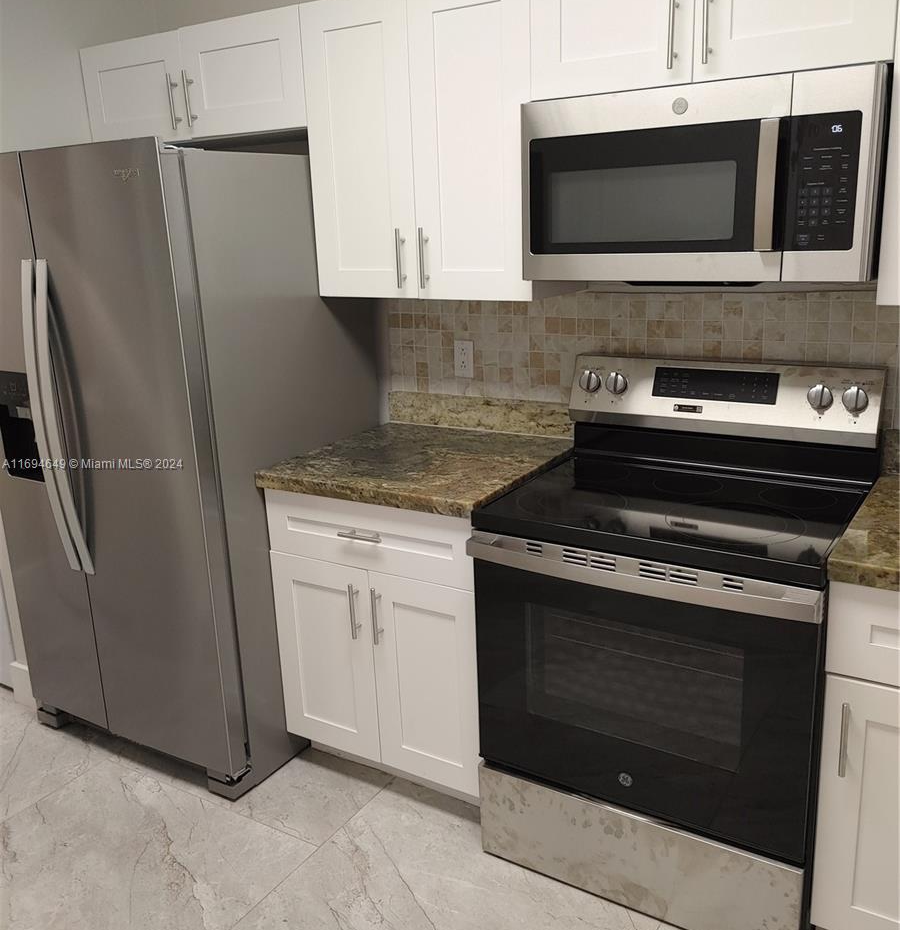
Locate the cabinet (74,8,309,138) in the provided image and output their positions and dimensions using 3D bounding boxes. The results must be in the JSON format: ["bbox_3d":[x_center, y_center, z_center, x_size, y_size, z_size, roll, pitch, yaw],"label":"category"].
[{"bbox_3d":[-0.686,-1.151,2.771,0.901,0.300,0.328,7,18,31],"label":"cabinet"}]

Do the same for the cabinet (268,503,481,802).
[{"bbox_3d":[-0.039,0.396,2.634,0.684,0.810,0.613,7,18,31],"label":"cabinet"}]

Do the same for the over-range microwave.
[{"bbox_3d":[0.587,-0.633,2.054,0.752,0.402,0.391,7,18,31],"label":"over-range microwave"}]

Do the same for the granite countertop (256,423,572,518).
[{"bbox_3d":[-0.057,-0.005,2.501,0.678,0.038,0.653,7,18,31],"label":"granite countertop"}]

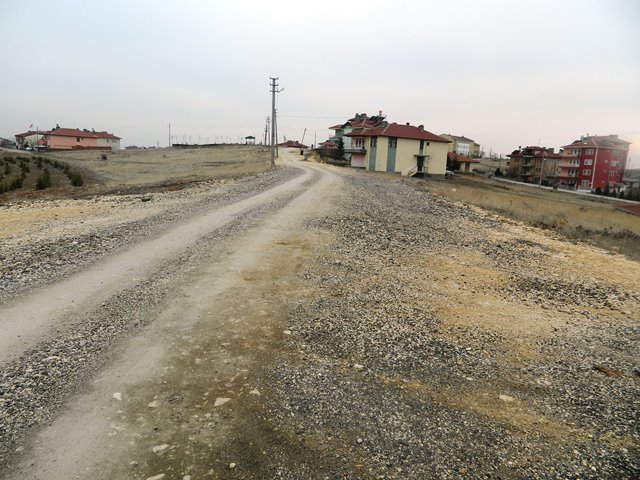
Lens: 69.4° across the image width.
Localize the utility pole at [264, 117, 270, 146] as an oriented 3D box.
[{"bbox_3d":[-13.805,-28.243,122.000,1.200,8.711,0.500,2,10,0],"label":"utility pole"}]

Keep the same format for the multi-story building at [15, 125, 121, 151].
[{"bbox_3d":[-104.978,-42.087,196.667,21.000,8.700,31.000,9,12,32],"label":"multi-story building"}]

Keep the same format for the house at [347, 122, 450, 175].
[{"bbox_3d":[12.971,-15.084,77.370,15.500,8.100,9.400,-4,12,-33],"label":"house"}]

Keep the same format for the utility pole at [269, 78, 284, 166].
[{"bbox_3d":[-4.590,-12.441,49.000,1.400,9.722,0.450,2,10,0],"label":"utility pole"}]

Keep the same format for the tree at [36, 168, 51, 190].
[{"bbox_3d":[-14.956,-3.272,25.000,0.780,1.190,0.750,2,10,0],"label":"tree"}]

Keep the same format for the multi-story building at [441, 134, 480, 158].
[{"bbox_3d":[60.947,-41.435,206.136,20.500,9.800,11.000,-6,13,-40],"label":"multi-story building"}]

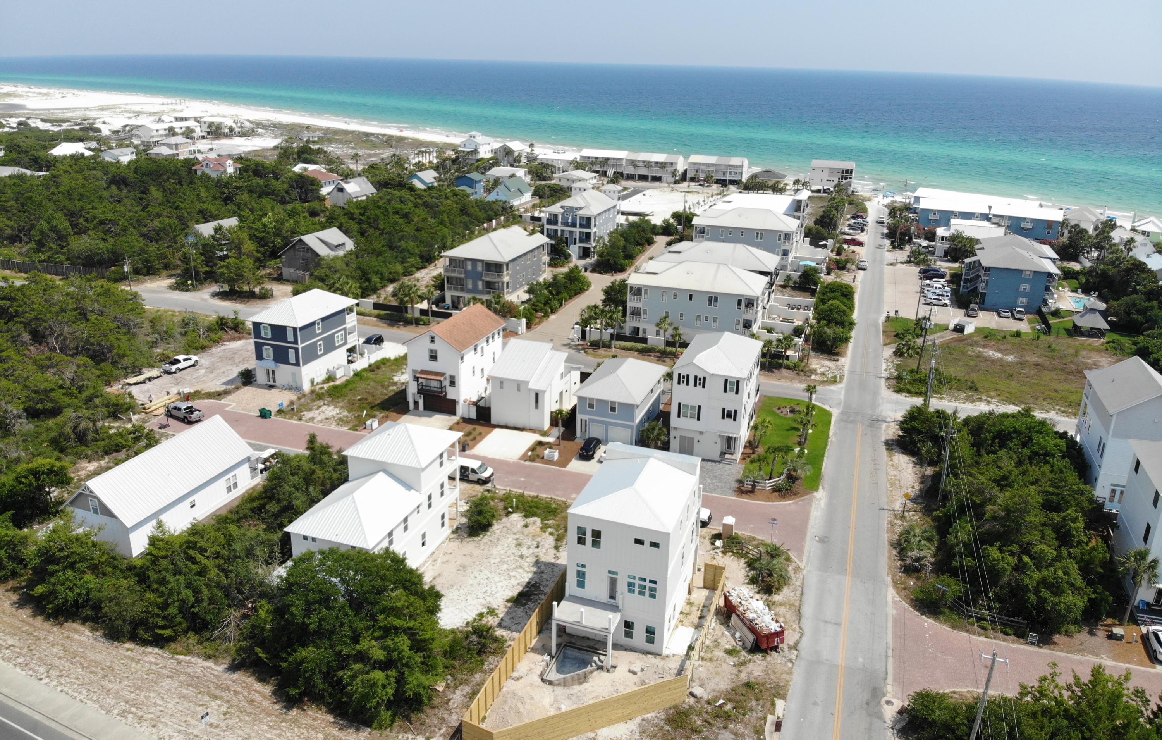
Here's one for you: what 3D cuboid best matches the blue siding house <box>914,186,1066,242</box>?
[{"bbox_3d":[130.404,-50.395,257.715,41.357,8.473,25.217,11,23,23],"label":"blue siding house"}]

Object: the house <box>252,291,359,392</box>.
[{"bbox_3d":[-44.692,-6.086,131.498,9.350,13.130,15.600,8,22,17],"label":"house"}]

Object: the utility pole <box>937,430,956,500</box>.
[{"bbox_3d":[40.846,10.596,90.370,1.628,10.581,0.509,9,22,18],"label":"utility pole"}]

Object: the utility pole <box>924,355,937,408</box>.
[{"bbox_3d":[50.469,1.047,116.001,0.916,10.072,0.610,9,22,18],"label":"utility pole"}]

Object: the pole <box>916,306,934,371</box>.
[{"bbox_3d":[58.291,-4.947,136.557,1.700,12.286,0.900,8,22,17],"label":"pole"}]

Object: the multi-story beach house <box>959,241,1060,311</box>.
[{"bbox_3d":[89.879,-20.123,170.541,17.397,12.209,14.243,9,22,18],"label":"multi-story beach house"}]

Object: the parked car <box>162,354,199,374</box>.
[{"bbox_3d":[-65.839,-1.070,132.654,2.000,1.930,5.850,10,23,22],"label":"parked car"}]

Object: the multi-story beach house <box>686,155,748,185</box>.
[{"bbox_3d":[57.353,-83.930,337.322,22.696,10.289,11.096,8,22,17],"label":"multi-story beach house"}]

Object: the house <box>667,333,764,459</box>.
[{"bbox_3d":[17.718,2.501,104.814,9.078,13.819,14.626,8,22,17],"label":"house"}]

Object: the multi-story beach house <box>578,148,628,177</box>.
[{"bbox_3d":[10.966,-86.893,339.207,18.822,10.784,14.956,9,22,18],"label":"multi-story beach house"}]

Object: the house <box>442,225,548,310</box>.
[{"bbox_3d":[-16.832,-21.415,164.614,13.531,13.633,21.976,9,22,18],"label":"house"}]

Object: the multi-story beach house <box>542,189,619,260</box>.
[{"bbox_3d":[0.333,-38.133,208.174,13.517,14.626,17.753,9,22,19],"label":"multi-story beach house"}]

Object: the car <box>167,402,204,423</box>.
[{"bbox_3d":[-53.502,5.508,108.617,5.850,1.900,2.050,14,24,29],"label":"car"}]

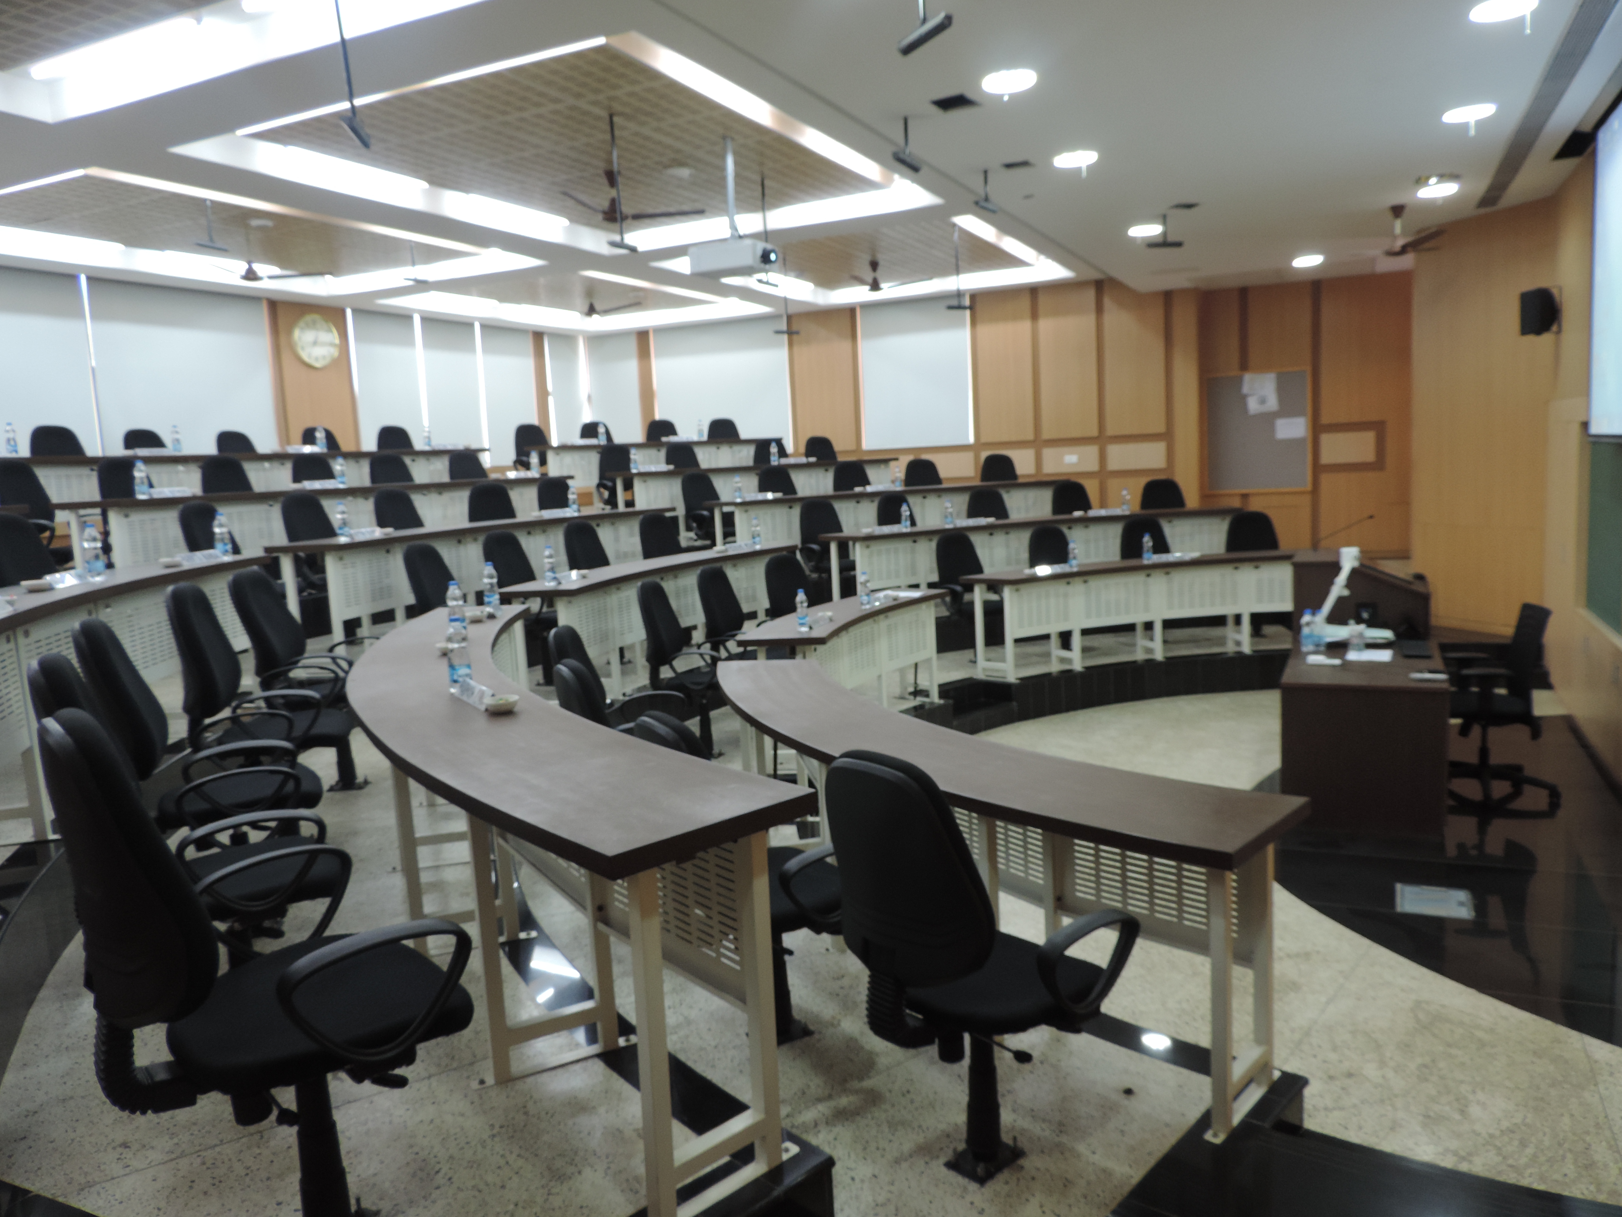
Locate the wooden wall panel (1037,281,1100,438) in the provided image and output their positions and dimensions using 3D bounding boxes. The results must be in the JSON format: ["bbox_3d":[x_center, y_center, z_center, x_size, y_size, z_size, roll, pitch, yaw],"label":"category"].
[{"bbox_3d":[2.884,-2.759,12.608,0.640,1.683,0.040,0,7,23],"label":"wooden wall panel"}]

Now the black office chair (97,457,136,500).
[{"bbox_3d":[-4.507,-0.522,7.762,0.600,1.032,0.600,-1,8,18],"label":"black office chair"}]

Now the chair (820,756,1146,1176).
[{"bbox_3d":[0.370,0.782,2.538,0.580,1.010,0.580,-8,9,-38],"label":"chair"}]

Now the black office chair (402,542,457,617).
[{"bbox_3d":[-2.017,0.103,6.636,0.600,1.032,0.600,-2,8,10],"label":"black office chair"}]

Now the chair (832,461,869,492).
[{"bbox_3d":[0.562,-1.022,11.891,0.600,1.040,0.630,-8,9,-36],"label":"chair"}]

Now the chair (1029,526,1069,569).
[{"bbox_3d":[2.204,-0.194,9.700,0.600,1.040,0.630,-7,8,-28],"label":"chair"}]

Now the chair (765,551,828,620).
[{"bbox_3d":[0.018,0.139,7.650,0.580,1.010,0.580,2,9,36],"label":"chair"}]

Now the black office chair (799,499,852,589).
[{"bbox_3d":[0.253,-0.472,10.198,0.630,1.040,0.600,4,10,42],"label":"black office chair"}]

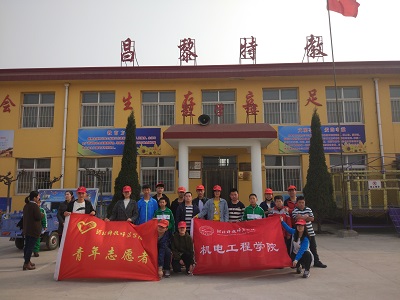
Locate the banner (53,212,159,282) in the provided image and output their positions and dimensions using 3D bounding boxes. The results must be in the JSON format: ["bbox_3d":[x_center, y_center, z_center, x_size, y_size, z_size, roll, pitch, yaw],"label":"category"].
[{"bbox_3d":[-1.735,1.820,6.053,1.920,1.190,0.250,-1,-7,1],"label":"banner"}]

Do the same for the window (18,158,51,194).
[{"bbox_3d":[-8.363,1.341,16.246,1.720,1.795,0.150,-1,-7,2],"label":"window"}]

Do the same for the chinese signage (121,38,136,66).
[{"bbox_3d":[-3.831,-5.246,17.372,0.797,1.622,0.250,-1,-7,2],"label":"chinese signage"}]

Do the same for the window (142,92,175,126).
[{"bbox_3d":[-2.148,-2.145,16.764,1.778,1.859,0.150,-1,-7,2],"label":"window"}]

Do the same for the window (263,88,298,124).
[{"bbox_3d":[4.063,-2.178,16.117,1.741,1.824,0.150,-1,-7,2],"label":"window"}]

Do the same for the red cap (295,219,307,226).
[{"bbox_3d":[1.923,1.381,6.179,0.200,0.140,0.260,-3,-7,17],"label":"red cap"}]

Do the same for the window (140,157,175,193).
[{"bbox_3d":[-2.062,1.243,15.986,1.700,1.774,0.150,-1,-7,2],"label":"window"}]

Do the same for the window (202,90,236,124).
[{"bbox_3d":[1.009,-2.195,16.644,1.778,1.859,0.150,-1,-7,2],"label":"window"}]

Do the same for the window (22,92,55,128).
[{"bbox_3d":[-8.306,-2.035,16.633,1.704,1.825,0.150,-1,-7,2],"label":"window"}]

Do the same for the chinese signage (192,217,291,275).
[{"bbox_3d":[0.836,1.850,6.340,1.975,1.042,0.200,0,-7,-7],"label":"chinese signage"}]

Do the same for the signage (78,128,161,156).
[{"bbox_3d":[-4.006,-0.403,16.108,4.183,1.345,0.080,-1,-7,2],"label":"signage"}]

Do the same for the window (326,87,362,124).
[{"bbox_3d":[7.363,-2.263,16.400,1.778,1.859,0.150,-1,-7,2],"label":"window"}]

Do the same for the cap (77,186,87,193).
[{"bbox_3d":[-2.297,0.771,6.270,0.185,0.125,0.250,1,-7,-13],"label":"cap"}]

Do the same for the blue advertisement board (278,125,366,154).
[{"bbox_3d":[5.926,-0.516,15.694,4.139,1.321,0.080,-1,-7,2],"label":"blue advertisement board"}]

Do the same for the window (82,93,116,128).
[{"bbox_3d":[-5.322,-2.118,16.887,1.778,1.859,0.150,-1,-7,2],"label":"window"}]

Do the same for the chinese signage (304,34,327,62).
[{"bbox_3d":[6.101,-5.317,16.985,1.191,1.543,0.250,-1,-7,2],"label":"chinese signage"}]

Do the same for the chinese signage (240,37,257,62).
[{"bbox_3d":[2.516,-5.184,16.611,0.847,1.329,0.120,-1,-7,2],"label":"chinese signage"}]

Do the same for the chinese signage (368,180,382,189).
[{"bbox_3d":[6.536,1.301,12.062,0.464,0.326,0.030,-1,-7,2],"label":"chinese signage"}]

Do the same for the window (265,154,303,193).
[{"bbox_3d":[4.186,1.187,16.093,1.778,1.859,0.150,-1,-7,2],"label":"window"}]

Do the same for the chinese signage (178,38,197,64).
[{"bbox_3d":[-0.637,-5.233,17.243,1.042,1.519,0.250,-1,-7,2],"label":"chinese signage"}]

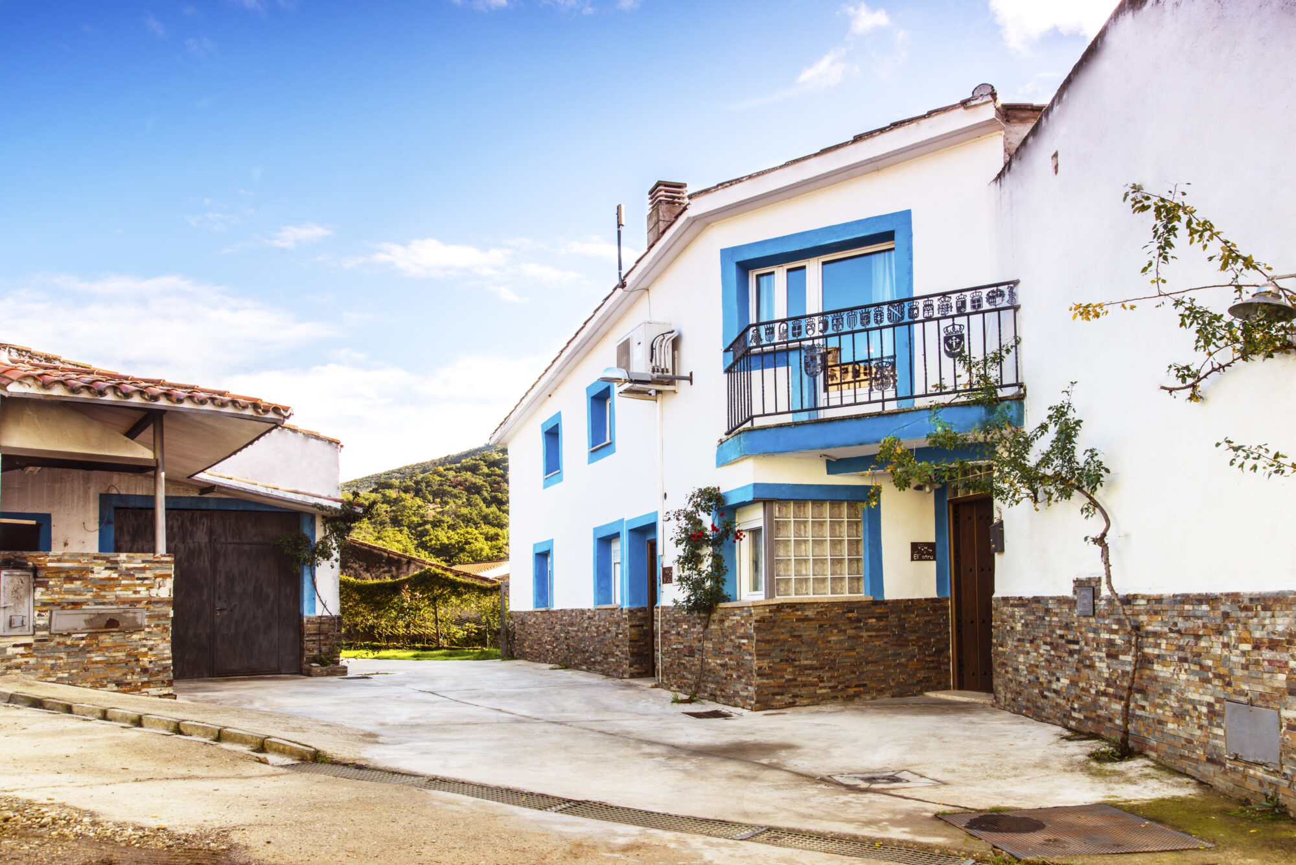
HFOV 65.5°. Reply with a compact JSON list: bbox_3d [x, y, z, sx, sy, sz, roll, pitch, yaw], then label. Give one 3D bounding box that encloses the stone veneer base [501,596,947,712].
[{"bbox_3d":[0.165,3.390,16.465,2.300,1.080,12.400,3,-11,-19],"label":"stone veneer base"}]

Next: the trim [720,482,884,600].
[{"bbox_3d":[1.722,1.193,11.155,1.580,1.200,0.800,1,-7,-14],"label":"trim"}]

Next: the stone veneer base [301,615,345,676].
[{"bbox_3d":[-5.436,3.577,16.956,0.680,1.000,0.500,1,-7,-17],"label":"stone veneer base"}]

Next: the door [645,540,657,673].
[{"bbox_3d":[0.196,2.410,13.990,0.100,2.020,1.000,2,-7,-19],"label":"door"}]

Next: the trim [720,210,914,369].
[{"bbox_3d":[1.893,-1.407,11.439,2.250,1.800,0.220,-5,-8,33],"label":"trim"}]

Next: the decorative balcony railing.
[{"bbox_3d":[2.153,-0.731,10.476,3.250,1.000,0.600,-5,-8,33],"label":"decorative balcony railing"}]

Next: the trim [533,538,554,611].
[{"bbox_3d":[-1.893,2.724,19.299,0.220,1.270,1.500,2,-7,-19],"label":"trim"}]

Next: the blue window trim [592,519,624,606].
[{"bbox_3d":[-0.501,2.004,15.403,0.220,1.290,1.500,2,-7,-19],"label":"blue window trim"}]

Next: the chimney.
[{"bbox_3d":[0.279,-3.036,14.426,0.450,1.050,0.450,2,-7,-19],"label":"chimney"}]

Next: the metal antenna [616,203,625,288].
[{"bbox_3d":[-0.372,-2.563,13.828,0.100,1.120,0.100,2,-7,-19],"label":"metal antenna"}]

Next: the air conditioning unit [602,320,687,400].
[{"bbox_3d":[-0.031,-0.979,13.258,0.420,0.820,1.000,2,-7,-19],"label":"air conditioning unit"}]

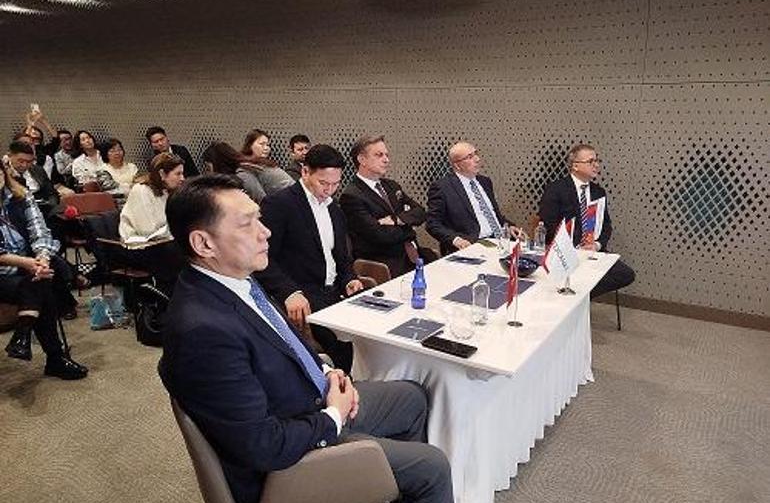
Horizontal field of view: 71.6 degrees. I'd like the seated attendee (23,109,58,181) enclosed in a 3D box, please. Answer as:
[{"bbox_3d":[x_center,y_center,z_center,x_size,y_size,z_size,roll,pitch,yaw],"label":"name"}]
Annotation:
[{"bbox_3d":[-3.366,-0.613,5.354,0.750,1.460,0.520,11,17,37],"label":"seated attendee"}]

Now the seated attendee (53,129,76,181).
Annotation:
[{"bbox_3d":[-3.530,-0.692,6.132,0.750,1.300,0.500,9,17,32],"label":"seated attendee"}]

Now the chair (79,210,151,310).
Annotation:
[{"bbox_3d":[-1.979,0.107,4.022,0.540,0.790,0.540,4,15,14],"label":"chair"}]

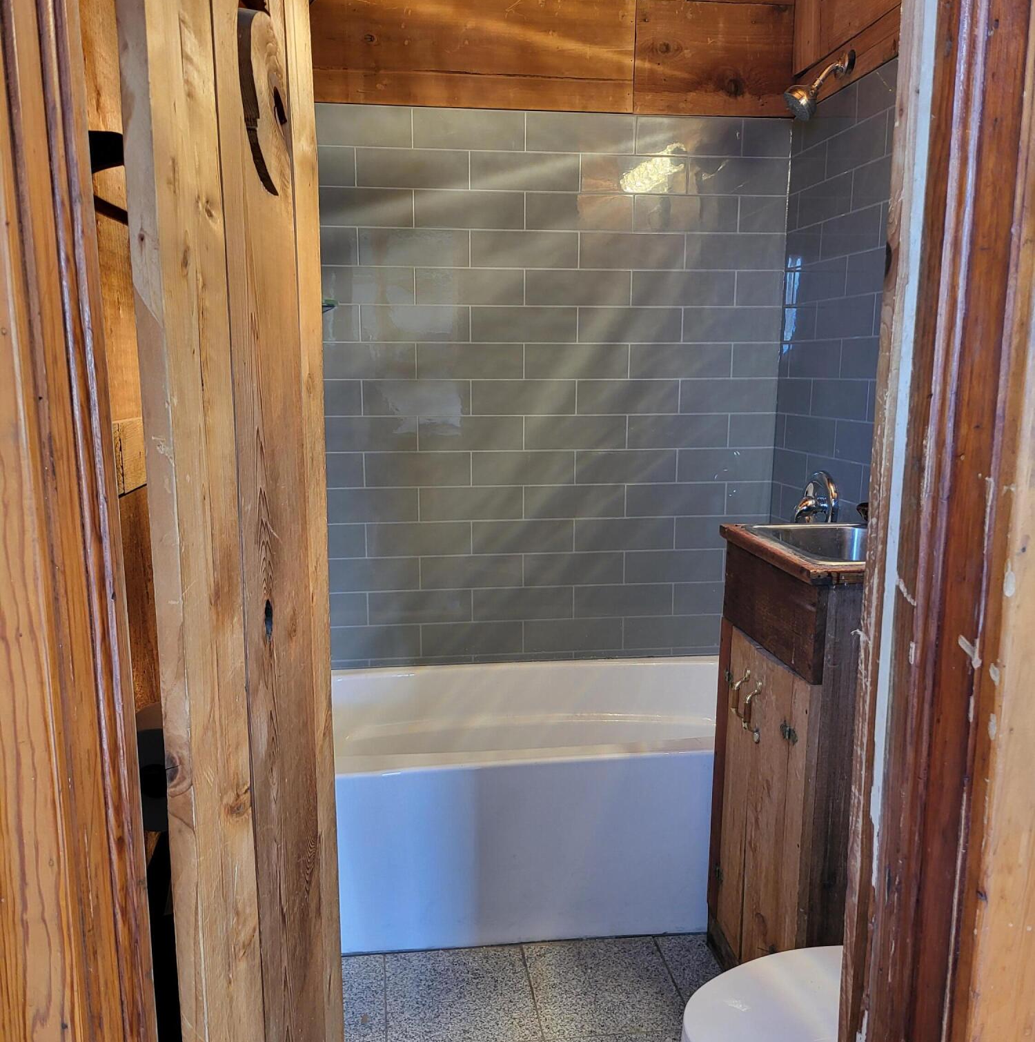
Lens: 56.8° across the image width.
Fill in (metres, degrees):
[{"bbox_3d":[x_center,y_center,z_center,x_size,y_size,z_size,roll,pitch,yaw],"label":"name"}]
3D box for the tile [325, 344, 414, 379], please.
[{"bbox_3d":[-0.432,-0.442,2.648,0.300,0.099,0.010,-1,11,-7],"label":"tile"}]

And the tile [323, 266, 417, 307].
[{"bbox_3d":[-0.435,-0.647,2.633,0.304,0.101,0.009,-1,11,-7],"label":"tile"}]

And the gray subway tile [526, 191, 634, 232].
[{"bbox_3d":[0.174,-0.861,2.669,0.303,0.100,0.010,-1,11,-7],"label":"gray subway tile"}]

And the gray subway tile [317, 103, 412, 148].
[{"bbox_3d":[-0.433,-1.049,2.554,0.304,0.101,0.009,-1,11,-7],"label":"gray subway tile"}]

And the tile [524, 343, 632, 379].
[{"bbox_3d":[0.172,-0.458,2.745,0.304,0.101,0.009,-1,11,-7],"label":"tile"}]

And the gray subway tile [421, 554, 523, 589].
[{"bbox_3d":[-0.133,0.151,2.833,0.304,0.101,0.009,-1,10,-7],"label":"gray subway tile"}]

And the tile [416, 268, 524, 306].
[{"bbox_3d":[-0.132,-0.659,2.695,0.304,0.101,0.009,-1,10,-7],"label":"tile"}]

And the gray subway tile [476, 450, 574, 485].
[{"bbox_3d":[0.019,-0.154,2.789,0.303,0.100,0.010,-1,11,-7],"label":"gray subway tile"}]

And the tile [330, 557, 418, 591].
[{"bbox_3d":[-0.438,0.157,2.795,0.304,0.102,0.009,-1,11,-7],"label":"tile"}]

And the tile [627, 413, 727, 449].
[{"bbox_3d":[0.476,-0.264,2.824,0.303,0.100,0.010,-1,11,-7],"label":"tile"}]

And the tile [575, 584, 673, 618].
[{"bbox_3d":[0.322,0.242,2.902,0.304,0.101,0.009,-1,11,-7],"label":"tile"}]

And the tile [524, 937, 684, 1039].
[{"bbox_3d":[0.185,0.999,2.050,0.304,0.009,0.304,0,10,-8],"label":"tile"}]

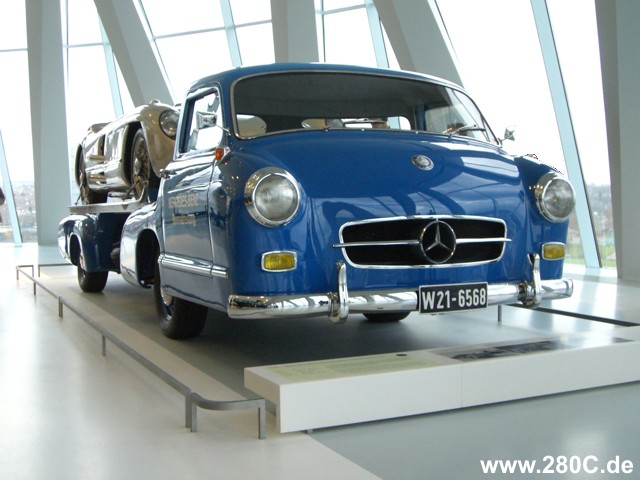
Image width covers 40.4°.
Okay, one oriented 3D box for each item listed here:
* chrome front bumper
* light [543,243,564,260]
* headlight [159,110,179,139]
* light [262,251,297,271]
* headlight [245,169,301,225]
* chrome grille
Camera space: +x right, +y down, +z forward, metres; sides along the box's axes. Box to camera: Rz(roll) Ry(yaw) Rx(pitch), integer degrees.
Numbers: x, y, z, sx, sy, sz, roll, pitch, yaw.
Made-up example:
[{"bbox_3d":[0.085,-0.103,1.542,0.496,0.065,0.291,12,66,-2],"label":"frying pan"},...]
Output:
[{"bbox_3d":[0.559,0.217,4.197,1.990,0.265,0.370,-1,3,-25],"label":"chrome front bumper"},{"bbox_3d":[1.233,0.063,4.596,0.160,0.092,0.050,-2,3,-31],"label":"light"},{"bbox_3d":[-1.053,-0.821,6.203,0.205,0.210,0.125,-1,3,-21],"label":"headlight"},{"bbox_3d":[-0.186,0.097,3.940,0.160,0.092,0.050,-1,3,-19],"label":"light"},{"bbox_3d":[-0.214,-0.193,3.942,0.240,0.260,0.130,-1,3,-23],"label":"headlight"},{"bbox_3d":[0.544,0.009,4.219,1.000,0.255,0.150,-1,3,-25],"label":"chrome grille"}]

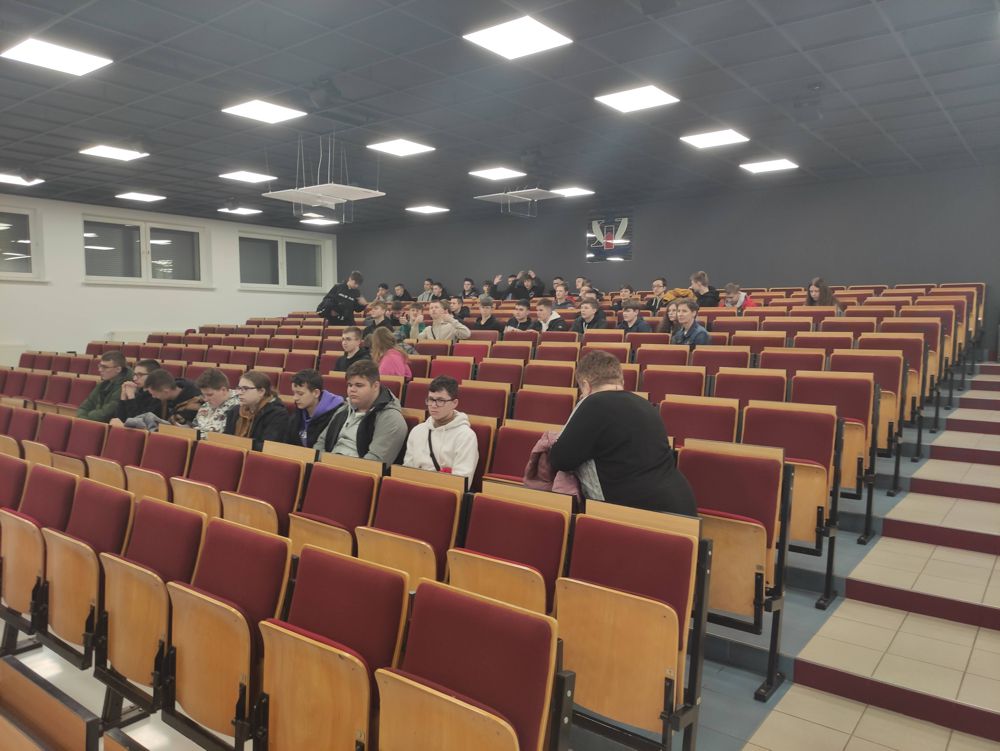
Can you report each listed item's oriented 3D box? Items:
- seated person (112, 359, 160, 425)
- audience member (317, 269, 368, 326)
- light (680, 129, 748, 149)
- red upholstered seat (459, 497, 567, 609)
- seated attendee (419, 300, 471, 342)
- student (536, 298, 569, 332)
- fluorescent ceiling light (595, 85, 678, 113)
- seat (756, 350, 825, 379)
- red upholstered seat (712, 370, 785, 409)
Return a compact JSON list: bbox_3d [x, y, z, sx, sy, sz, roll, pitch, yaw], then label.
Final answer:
[{"bbox_3d":[-2.888,0.518,5.716,0.760,1.250,0.520,-4,6,-44],"label":"seated person"},{"bbox_3d":[-2.293,-0.685,10.667,0.580,1.640,0.580,-3,5,-34],"label":"audience member"},{"bbox_3d":[2.394,-2.643,8.030,0.600,0.060,0.600,4,6,38],"label":"light"},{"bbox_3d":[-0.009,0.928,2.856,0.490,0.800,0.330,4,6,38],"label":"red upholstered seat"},{"bbox_3d":[-0.687,-0.202,8.474,0.660,1.310,0.740,4,6,38],"label":"seated attendee"},{"bbox_3d":[0.585,-0.285,8.571,0.520,1.240,0.740,4,6,38],"label":"student"},{"bbox_3d":[1.234,-2.510,6.508,0.590,0.040,0.590,4,6,38],"label":"fluorescent ceiling light"},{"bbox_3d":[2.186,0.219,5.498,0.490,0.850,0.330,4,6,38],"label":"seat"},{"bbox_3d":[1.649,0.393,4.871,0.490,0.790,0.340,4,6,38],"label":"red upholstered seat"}]

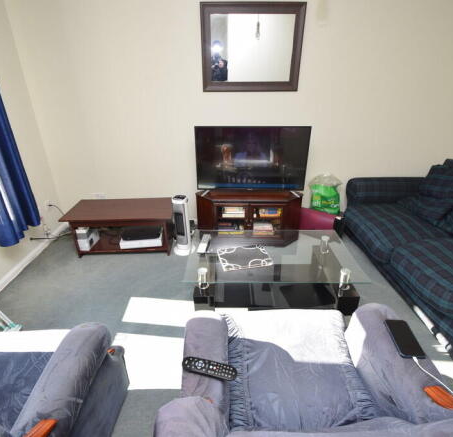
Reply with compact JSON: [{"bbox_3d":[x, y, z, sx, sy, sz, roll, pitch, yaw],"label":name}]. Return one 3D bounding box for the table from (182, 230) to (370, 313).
[{"bbox_3d":[0.268,0.402,1.800,0.999,0.416,0.591,0,26,2],"label":"table"}]

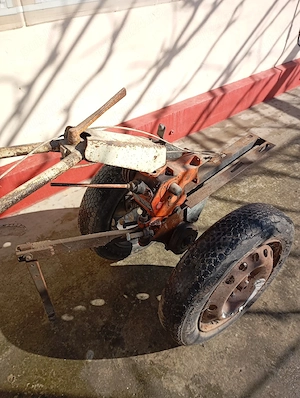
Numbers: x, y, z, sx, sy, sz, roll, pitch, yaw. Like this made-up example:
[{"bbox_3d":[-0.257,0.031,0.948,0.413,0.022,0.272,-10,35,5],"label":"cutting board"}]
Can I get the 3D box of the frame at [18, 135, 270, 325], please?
[{"bbox_3d":[0.066,0.093,1.351,1.180,0.450,0.200,-28,49,-28],"label":"frame"}]

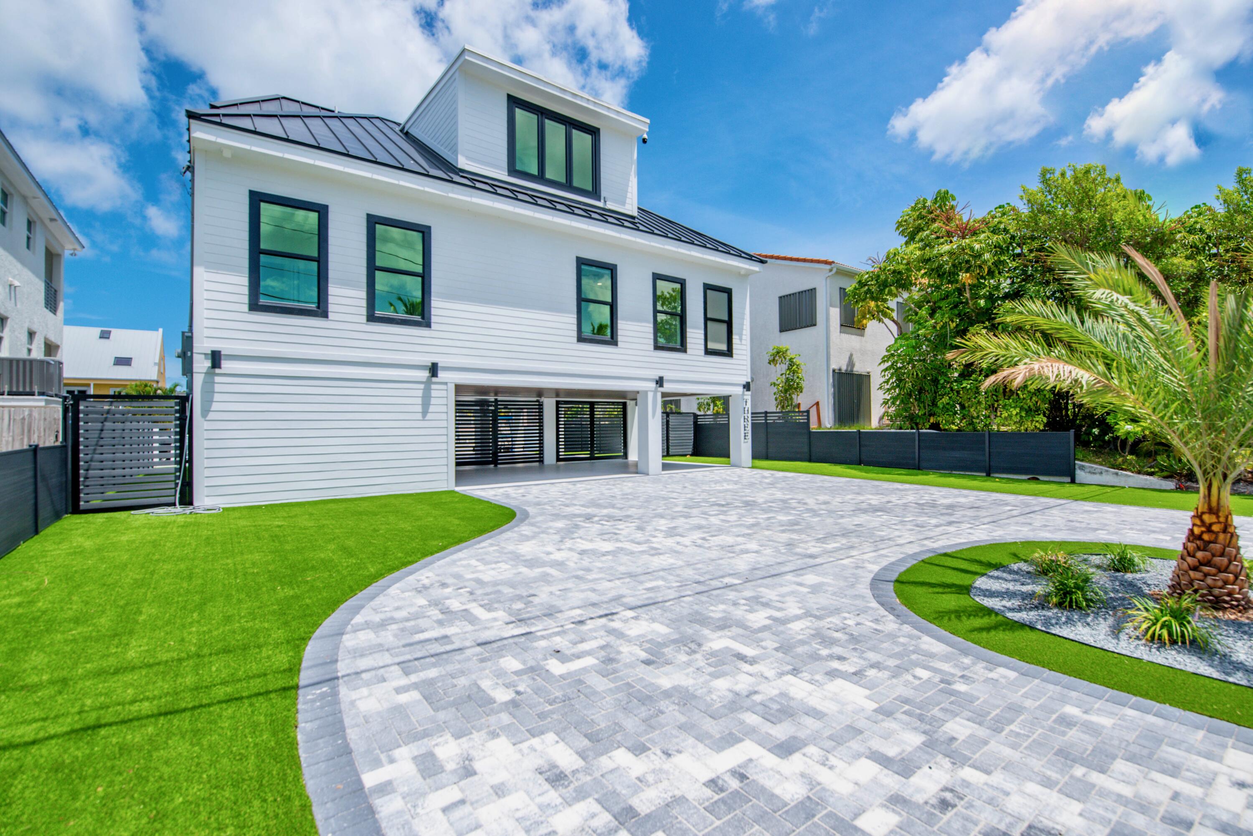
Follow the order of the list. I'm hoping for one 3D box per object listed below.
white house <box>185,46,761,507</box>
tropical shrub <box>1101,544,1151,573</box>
[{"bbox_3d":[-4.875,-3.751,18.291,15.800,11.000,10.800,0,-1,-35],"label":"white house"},{"bbox_3d":[4.920,1.360,5.140,0.430,0.300,0.430,0,-1,-35],"label":"tropical shrub"}]

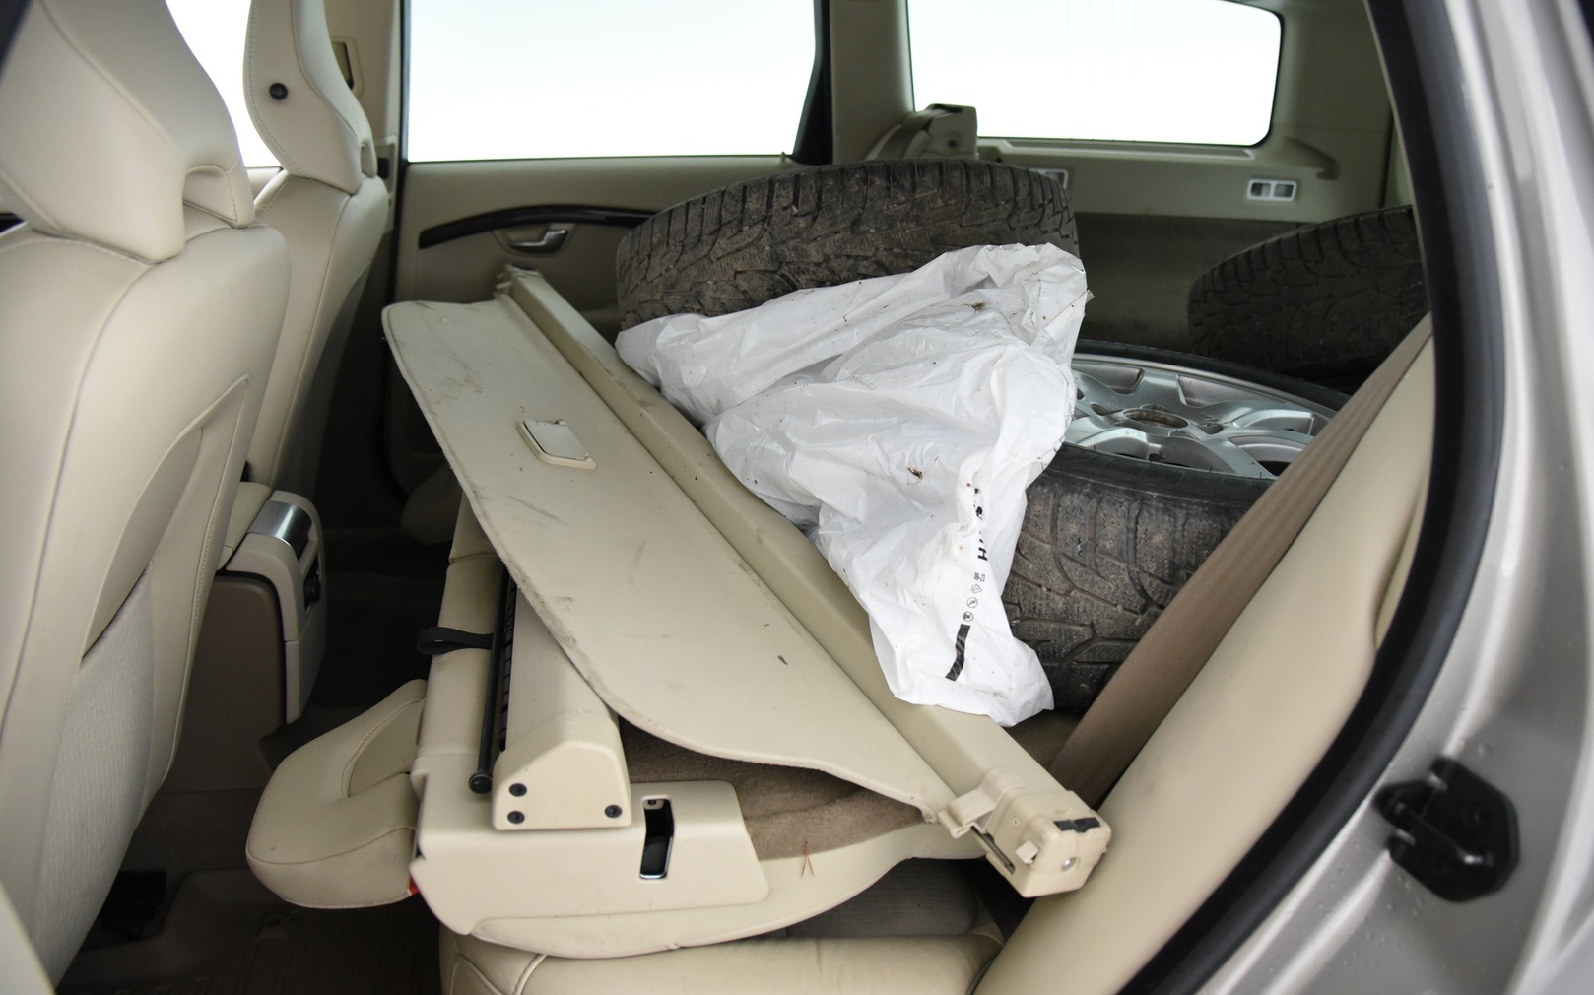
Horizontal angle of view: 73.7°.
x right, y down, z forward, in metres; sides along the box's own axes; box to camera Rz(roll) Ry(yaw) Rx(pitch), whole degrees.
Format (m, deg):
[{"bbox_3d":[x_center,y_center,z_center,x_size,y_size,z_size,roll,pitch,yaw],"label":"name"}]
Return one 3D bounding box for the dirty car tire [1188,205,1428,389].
[{"bbox_3d":[0.900,-0.235,1.540,0.665,0.215,0.665,1,-6,0],"label":"dirty car tire"}]

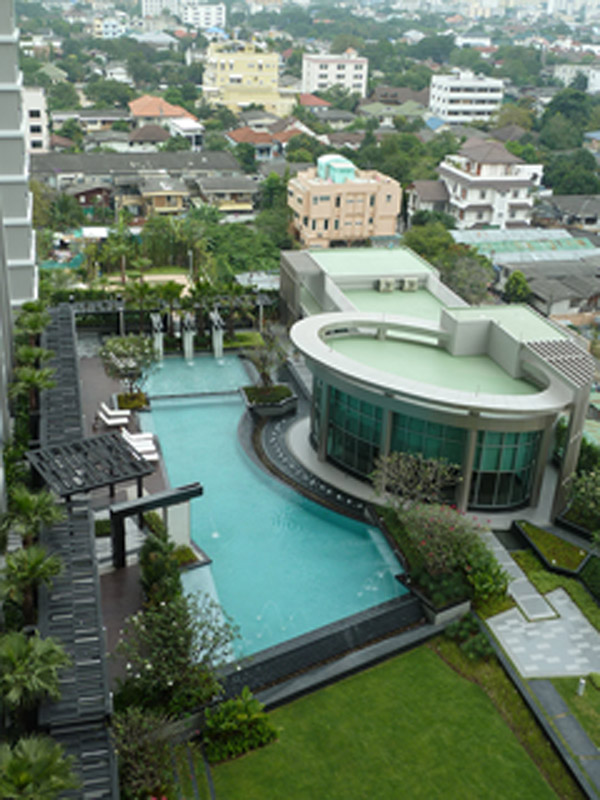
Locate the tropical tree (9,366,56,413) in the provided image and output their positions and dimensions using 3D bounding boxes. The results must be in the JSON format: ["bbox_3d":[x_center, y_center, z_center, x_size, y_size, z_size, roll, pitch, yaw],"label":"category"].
[{"bbox_3d":[-15.403,-0.206,53.655,2.650,3.500,2.650,2,25,0],"label":"tropical tree"}]

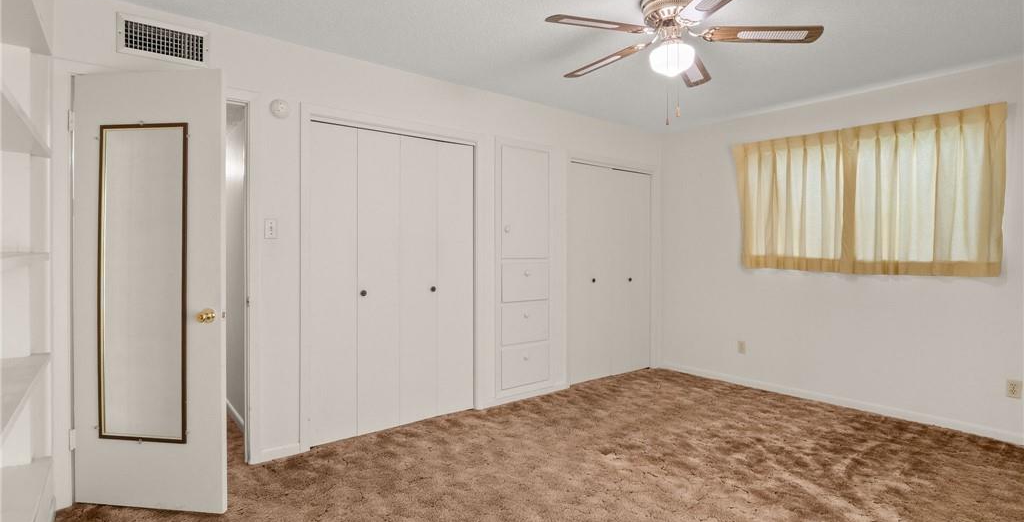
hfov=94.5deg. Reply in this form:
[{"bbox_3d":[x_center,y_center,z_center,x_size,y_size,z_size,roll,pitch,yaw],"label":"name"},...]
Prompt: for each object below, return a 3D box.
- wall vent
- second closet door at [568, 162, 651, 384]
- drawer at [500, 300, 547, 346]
[{"bbox_3d":[-1.782,-1.126,2.429,0.385,0.205,0.030,-1,1,-38],"label":"wall vent"},{"bbox_3d":[0.996,0.114,4.638,1.210,2.010,0.050,-1,1,-38],"label":"second closet door"},{"bbox_3d":[0.004,0.504,4.087,0.505,0.347,0.400,-1,1,-38],"label":"drawer"}]

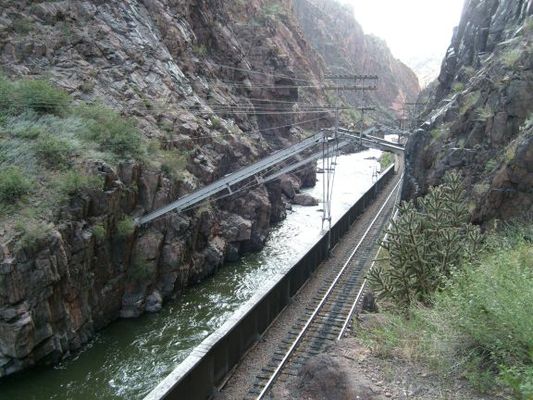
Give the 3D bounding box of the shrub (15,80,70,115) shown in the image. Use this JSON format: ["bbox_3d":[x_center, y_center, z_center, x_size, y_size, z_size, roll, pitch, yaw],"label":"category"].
[{"bbox_3d":[-18.701,-8.474,45.000,4.680,2.860,3.970,0,8,0],"label":"shrub"}]

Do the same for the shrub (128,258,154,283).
[{"bbox_3d":[-9.189,5.101,39.000,1.880,1.650,1.600,0,8,0],"label":"shrub"}]

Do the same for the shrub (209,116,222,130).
[{"bbox_3d":[-6.245,-9.367,66.000,1.710,1.630,1.460,0,8,0],"label":"shrub"}]

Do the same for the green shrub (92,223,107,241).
[{"bbox_3d":[-11.309,2.133,36.500,0.950,1.160,0.810,0,8,0],"label":"green shrub"}]

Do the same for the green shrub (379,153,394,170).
[{"bbox_3d":[21.818,-7.000,98.000,2.910,3.110,2.470,0,8,0],"label":"green shrub"}]

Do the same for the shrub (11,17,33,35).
[{"bbox_3d":[-25.909,-18.454,57.000,2.330,1.810,1.980,0,8,0],"label":"shrub"}]

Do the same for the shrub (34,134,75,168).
[{"bbox_3d":[-15.929,-3.644,40.500,3.010,2.430,2.550,0,8,0],"label":"shrub"}]

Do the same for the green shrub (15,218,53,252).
[{"bbox_3d":[-13.833,2.108,32.000,2.260,1.920,1.920,0,8,0],"label":"green shrub"}]

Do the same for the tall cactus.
[{"bbox_3d":[2.360,0.616,8.000,1.690,1.950,1.400,0,8,0],"label":"tall cactus"}]

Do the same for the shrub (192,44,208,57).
[{"bbox_3d":[-10.163,-23.021,83.000,2.460,1.760,2.090,0,8,0],"label":"shrub"}]

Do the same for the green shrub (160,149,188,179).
[{"bbox_3d":[-8.022,-3.183,47.000,2.440,2.490,2.080,0,8,0],"label":"green shrub"}]

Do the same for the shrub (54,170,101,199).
[{"bbox_3d":[-13.254,-1.022,38.000,3.380,2.010,2.880,0,8,0],"label":"shrub"}]

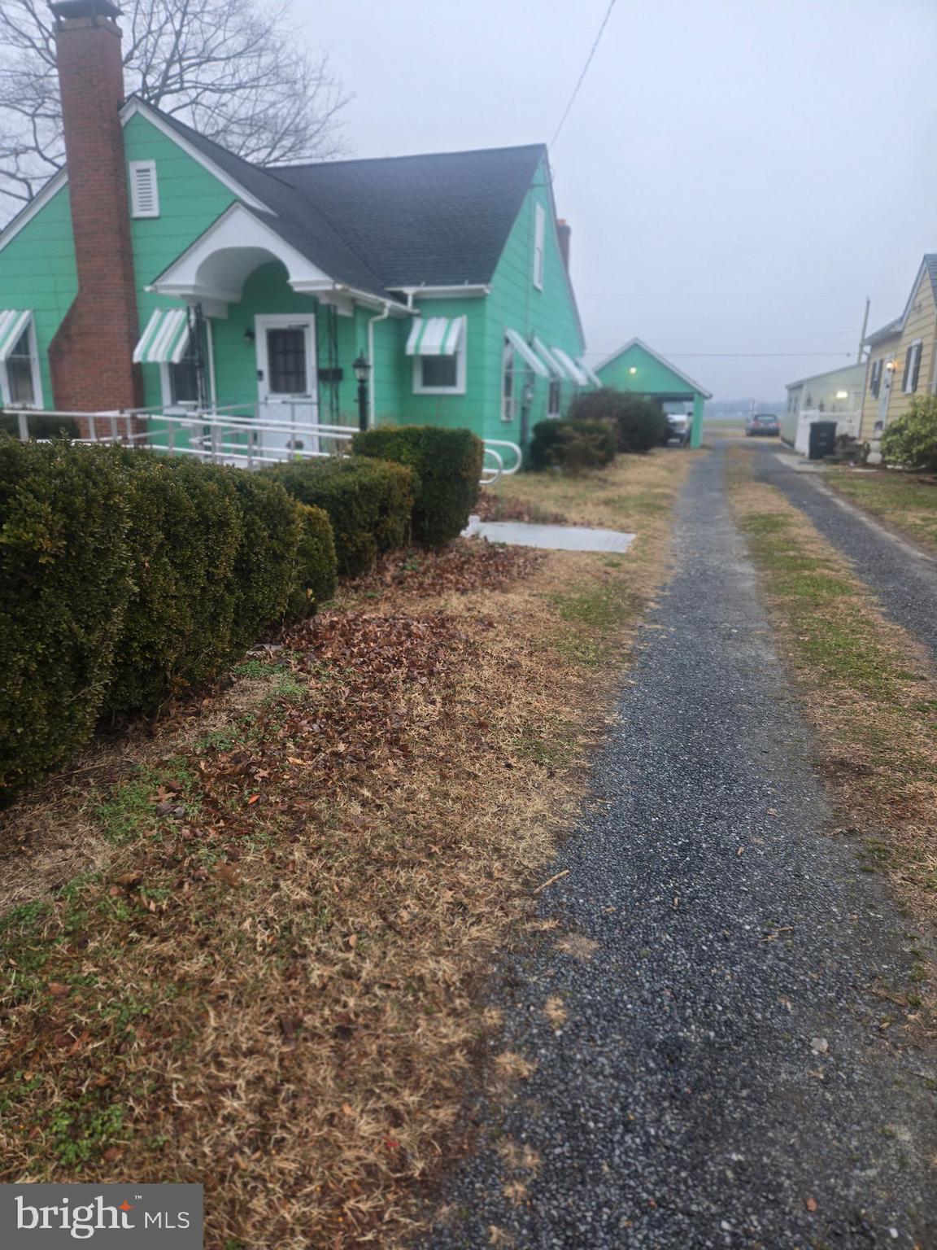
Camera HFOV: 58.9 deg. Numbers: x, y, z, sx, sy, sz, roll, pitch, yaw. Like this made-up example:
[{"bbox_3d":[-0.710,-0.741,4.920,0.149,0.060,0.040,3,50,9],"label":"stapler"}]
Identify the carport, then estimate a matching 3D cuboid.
[{"bbox_3d":[7.452,-9.925,35.933,6.120,4.196,6.400,5,15,16],"label":"carport"}]

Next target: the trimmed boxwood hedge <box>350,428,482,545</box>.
[{"bbox_3d":[-0.506,-1.427,8.334,1.110,1.040,1.000,5,15,16],"label":"trimmed boxwood hedge"}]

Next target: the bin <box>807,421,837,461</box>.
[{"bbox_3d":[10.700,-5.524,24.984,0.690,1.100,0.800,5,15,16],"label":"bin"}]

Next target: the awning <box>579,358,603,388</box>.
[{"bbox_3d":[3.246,-6.681,22.061,0.610,0.730,1.100,5,15,16],"label":"awning"}]

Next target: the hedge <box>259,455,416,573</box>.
[{"bbox_3d":[-1.014,-0.987,7.150,1.130,0.820,1.200,5,15,16],"label":"hedge"}]

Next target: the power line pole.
[{"bbox_3d":[27.434,-17.978,58.167,0.260,9.378,0.260,5,15,16],"label":"power line pole"}]

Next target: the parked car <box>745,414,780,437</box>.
[{"bbox_3d":[19.347,-13.164,54.629,1.720,1.450,4.400,4,15,11],"label":"parked car"}]

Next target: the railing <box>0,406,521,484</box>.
[{"bbox_3d":[-2.376,-2.262,10.856,6.500,1.300,2.850,5,15,16],"label":"railing"}]

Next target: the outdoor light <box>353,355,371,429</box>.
[{"bbox_3d":[-1.100,-1.941,8.725,0.210,1.821,0.210,5,15,16],"label":"outdoor light"}]

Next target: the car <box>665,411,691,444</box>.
[{"bbox_3d":[8.867,-8.841,36.507,1.920,1.850,5.000,5,15,16],"label":"car"}]

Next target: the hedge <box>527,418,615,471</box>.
[{"bbox_3d":[2.311,-3.945,18.082,1.450,1.080,1.900,5,15,16],"label":"hedge"}]

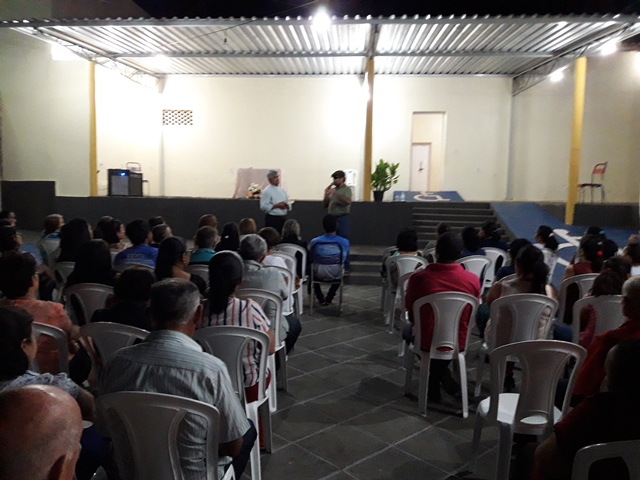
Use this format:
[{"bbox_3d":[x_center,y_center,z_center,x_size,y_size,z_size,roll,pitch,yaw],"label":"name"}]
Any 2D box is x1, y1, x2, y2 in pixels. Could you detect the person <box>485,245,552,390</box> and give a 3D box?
[{"bbox_3d":[1.397,0.583,3.771,0.480,1.170,0.700,1,6,-2],"label":"person"}]

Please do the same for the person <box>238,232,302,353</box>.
[{"bbox_3d":[-0.439,0.562,4.104,0.520,1.251,0.780,2,6,9],"label":"person"}]

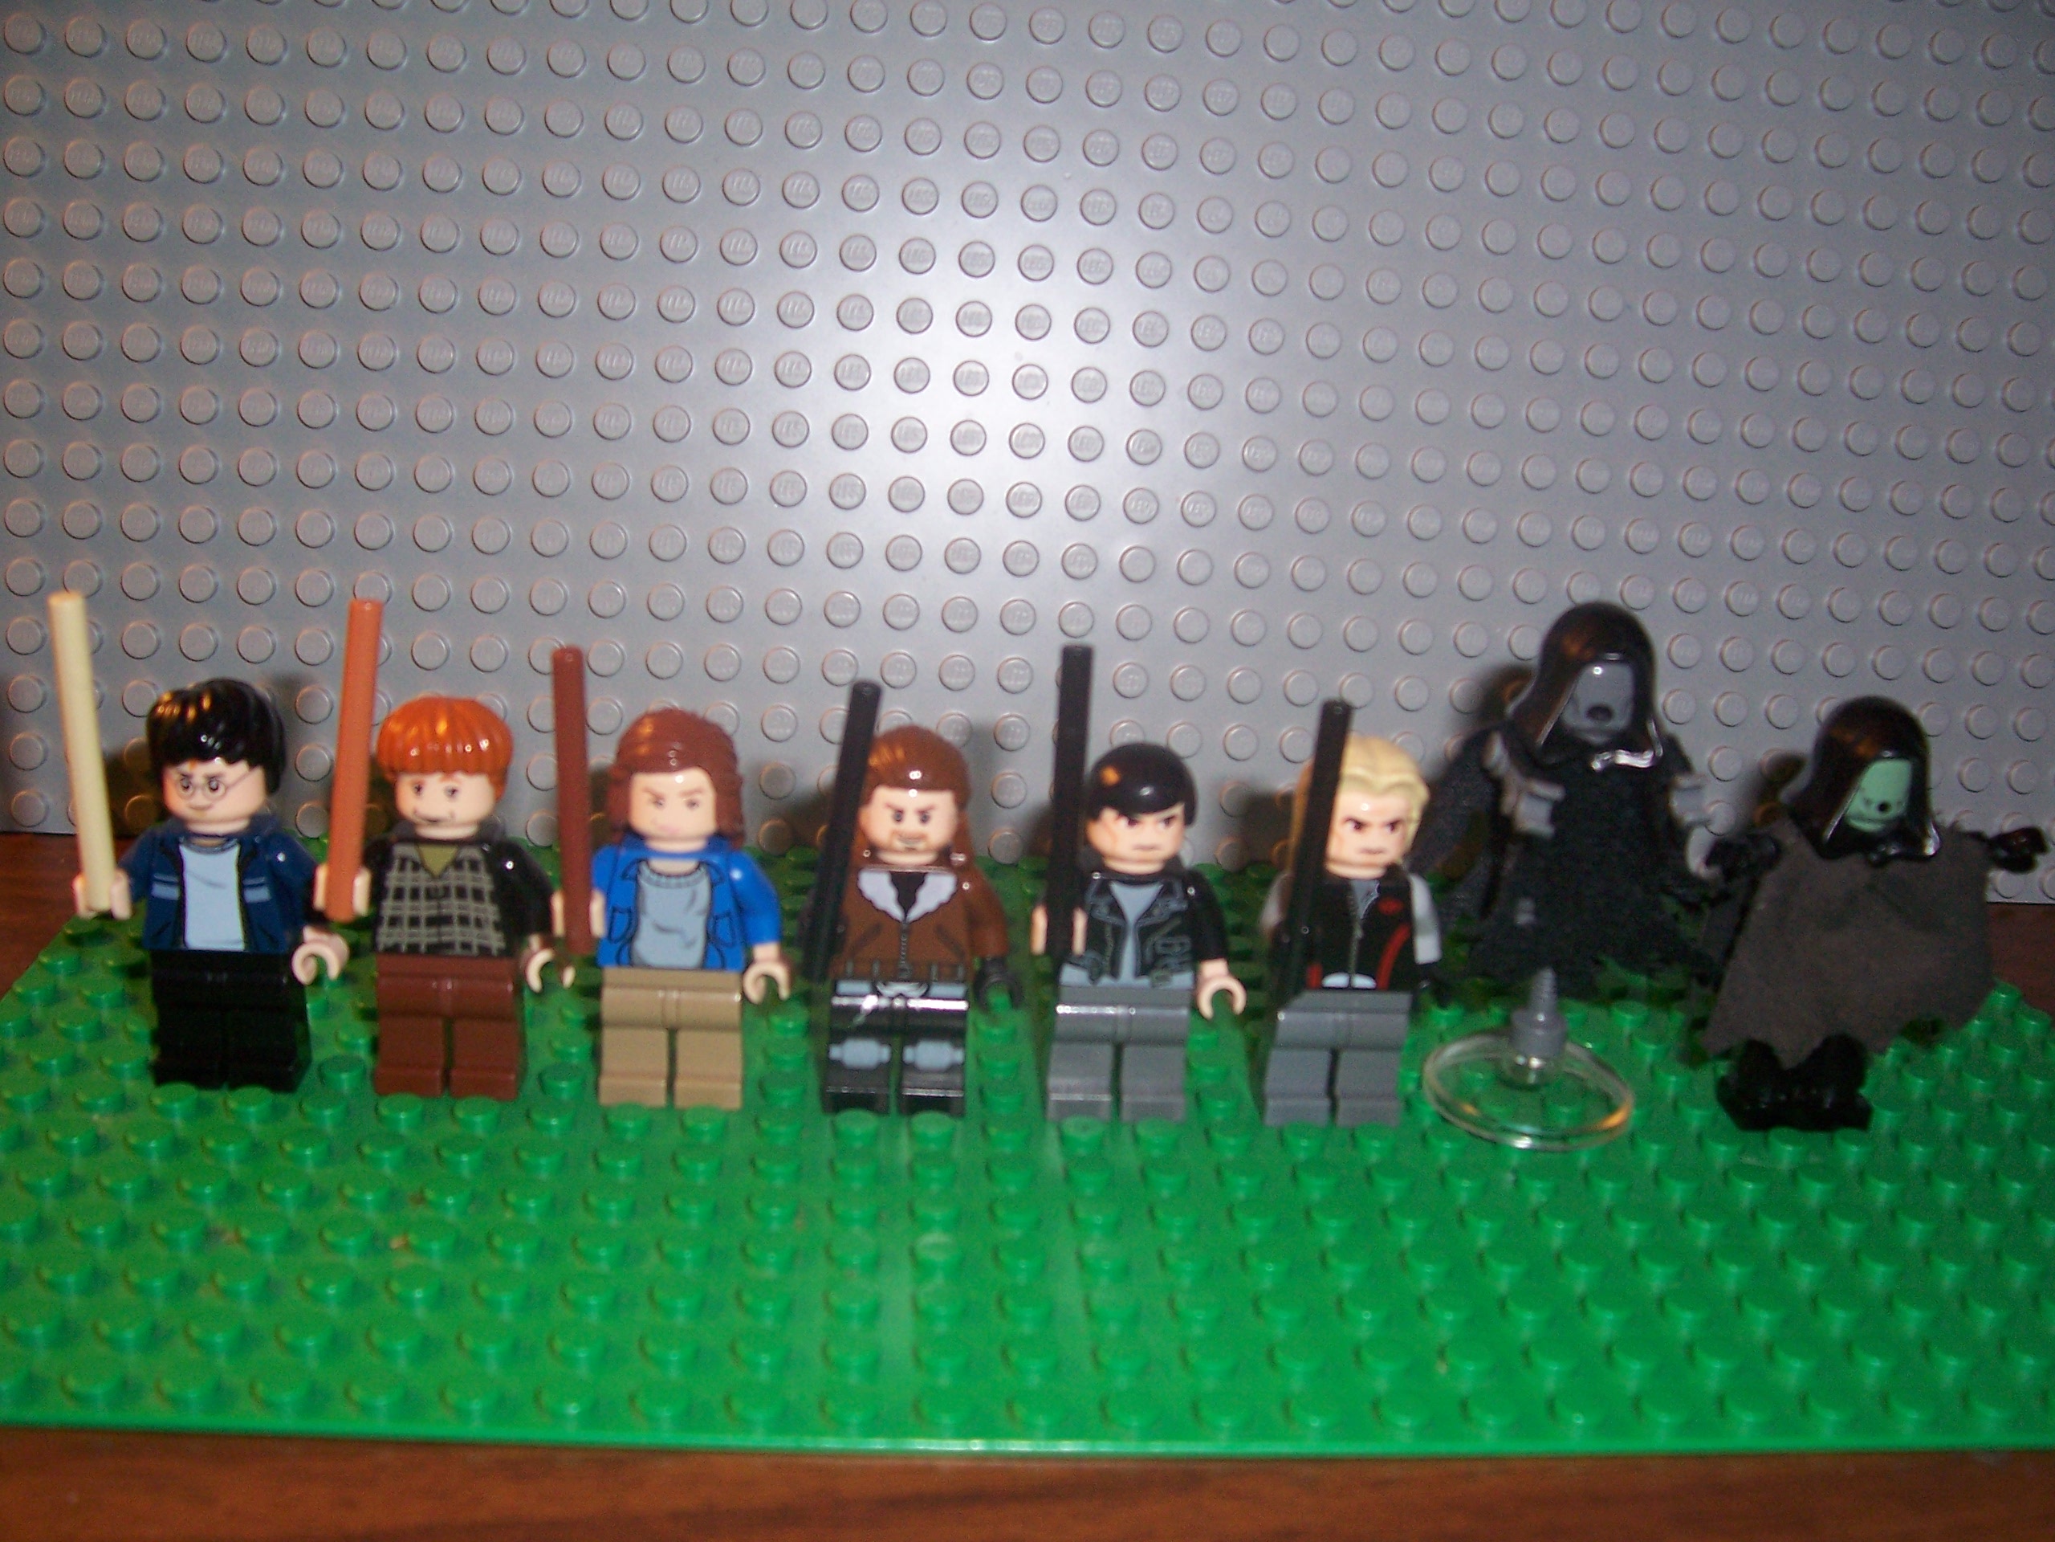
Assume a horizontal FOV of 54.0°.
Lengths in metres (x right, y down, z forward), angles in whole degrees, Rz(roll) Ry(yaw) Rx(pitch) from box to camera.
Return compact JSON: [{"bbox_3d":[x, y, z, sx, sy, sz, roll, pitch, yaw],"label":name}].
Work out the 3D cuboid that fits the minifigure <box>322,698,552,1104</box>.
[{"bbox_3d":[-0.060,0.015,0.210,0.025,0.043,0.017,2,19,-5],"label":"minifigure"}]

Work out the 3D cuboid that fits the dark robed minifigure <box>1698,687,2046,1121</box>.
[{"bbox_3d":[0.091,0.018,0.224,0.036,0.049,0.018,2,19,-5],"label":"dark robed minifigure"}]

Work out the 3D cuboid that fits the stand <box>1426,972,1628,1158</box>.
[{"bbox_3d":[0.058,0.030,0.230,0.024,0.016,0.024,2,19,-5],"label":"stand"}]

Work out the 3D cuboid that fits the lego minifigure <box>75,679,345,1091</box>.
[{"bbox_3d":[-0.083,0.013,0.208,0.025,0.044,0.017,2,19,-5],"label":"lego minifigure"}]

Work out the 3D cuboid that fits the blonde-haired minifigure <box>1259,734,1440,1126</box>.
[{"bbox_3d":[0.035,0.019,0.218,0.023,0.043,0.017,2,19,-5],"label":"blonde-haired minifigure"}]

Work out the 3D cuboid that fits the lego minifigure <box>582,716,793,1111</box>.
[{"bbox_3d":[-0.037,0.016,0.212,0.024,0.043,0.017,2,19,-5],"label":"lego minifigure"}]

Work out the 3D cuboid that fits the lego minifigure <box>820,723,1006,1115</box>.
[{"bbox_3d":[-0.013,0.017,0.214,0.024,0.043,0.017,2,19,-5],"label":"lego minifigure"}]

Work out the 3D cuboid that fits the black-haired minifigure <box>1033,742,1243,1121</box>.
[{"bbox_3d":[0.011,0.018,0.216,0.024,0.042,0.017,2,19,-5],"label":"black-haired minifigure"}]

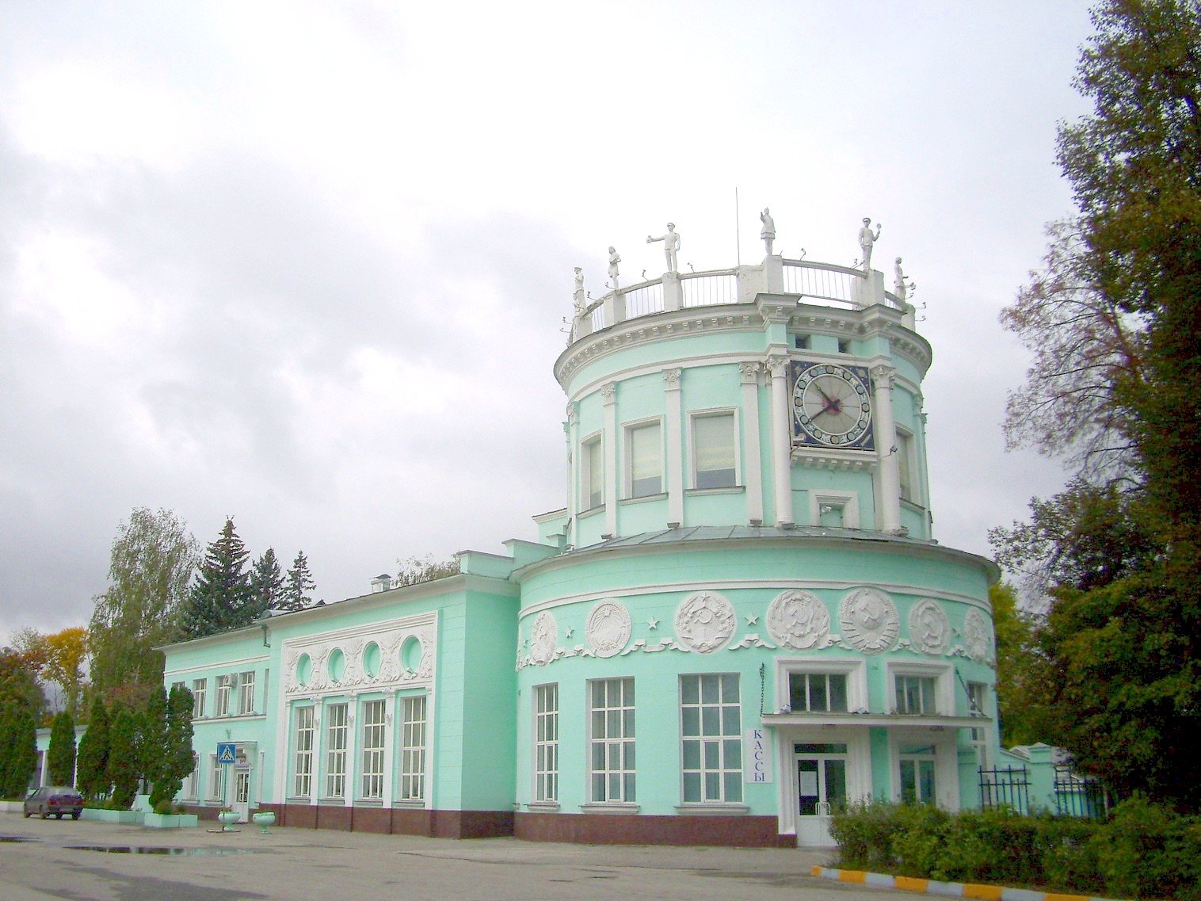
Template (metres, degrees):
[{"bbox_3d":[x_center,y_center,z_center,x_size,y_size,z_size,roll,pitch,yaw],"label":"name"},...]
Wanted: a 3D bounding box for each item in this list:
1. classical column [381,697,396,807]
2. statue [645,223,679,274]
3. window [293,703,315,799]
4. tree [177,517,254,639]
[{"bbox_3d":[-6.688,9.661,38.029,0.320,3.550,0.500,13,-20,-39],"label":"classical column"},{"bbox_3d":[2.054,-6.575,38.676,1.150,1.882,0.450,-7,-17,23],"label":"statue"},{"bbox_3d":[-11.003,11.248,44.032,0.220,3.274,1.550,13,-20,-39],"label":"window"},{"bbox_3d":[-22.103,11.971,67.771,6.000,16.572,6.000,13,-20,-39],"label":"tree"}]

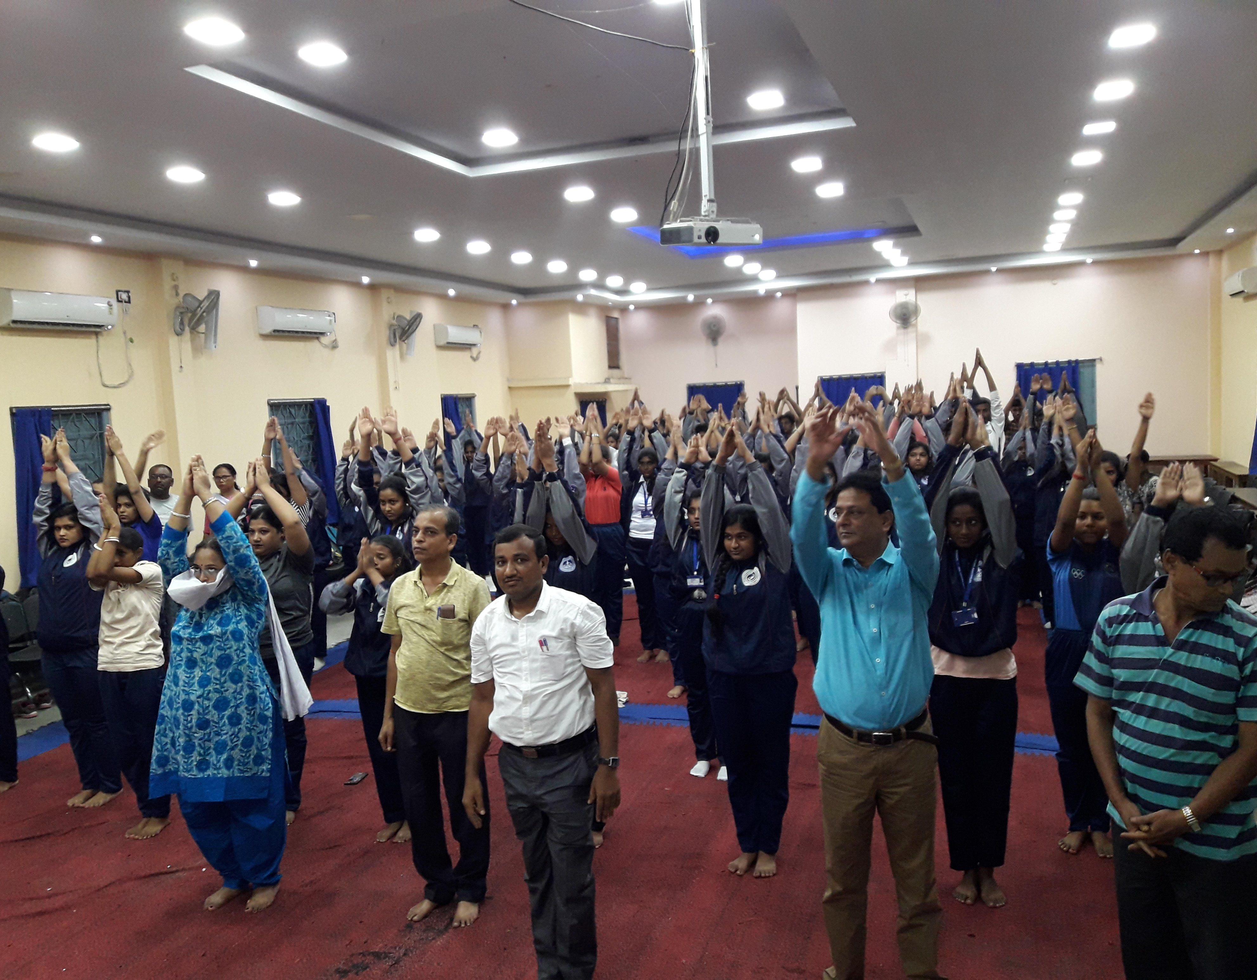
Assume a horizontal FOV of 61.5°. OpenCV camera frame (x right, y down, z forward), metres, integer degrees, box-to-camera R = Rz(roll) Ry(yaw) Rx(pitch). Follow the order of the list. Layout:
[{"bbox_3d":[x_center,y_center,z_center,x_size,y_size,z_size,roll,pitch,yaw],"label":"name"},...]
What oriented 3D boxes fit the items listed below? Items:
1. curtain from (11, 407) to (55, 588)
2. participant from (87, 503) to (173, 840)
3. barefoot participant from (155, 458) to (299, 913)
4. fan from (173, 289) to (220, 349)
[{"bbox_3d":[-4.717,0.046,8.486,0.110,1.400,0.370,-1,5,20],"label":"curtain"},{"bbox_3d":[-2.479,0.867,5.213,0.420,1.680,0.420,-2,5,13],"label":"participant"},{"bbox_3d":[-1.685,0.796,4.381,0.540,1.870,0.420,-3,5,10],"label":"barefoot participant"},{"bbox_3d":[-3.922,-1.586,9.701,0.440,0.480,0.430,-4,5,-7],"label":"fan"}]

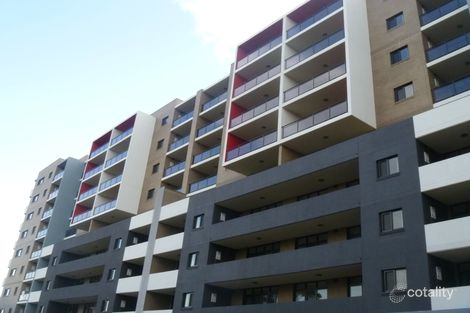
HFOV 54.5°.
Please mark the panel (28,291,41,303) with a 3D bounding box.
[{"bbox_3d":[-24.330,17.206,55.803,0.200,1.170,3.550,25,-32,-35],"label":"panel"}]

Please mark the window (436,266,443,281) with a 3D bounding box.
[{"bbox_3d":[9.509,5.472,21.384,0.530,0.620,0.120,25,-32,-35],"label":"window"}]

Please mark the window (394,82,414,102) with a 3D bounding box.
[{"bbox_3d":[10.705,-4.006,28.849,0.150,1.060,1.280,25,-32,-35],"label":"window"}]

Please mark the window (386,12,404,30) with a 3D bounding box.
[{"bbox_3d":[10.728,-9.005,30.446,0.120,0.954,1.248,27,-33,-35],"label":"window"}]

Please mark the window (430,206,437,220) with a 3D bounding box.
[{"bbox_3d":[9.841,2.797,22.772,0.530,0.620,0.120,25,-32,-35],"label":"window"}]

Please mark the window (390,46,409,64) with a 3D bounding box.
[{"bbox_3d":[10.914,-6.651,30.184,0.150,1.000,1.270,25,-32,-35],"label":"window"}]

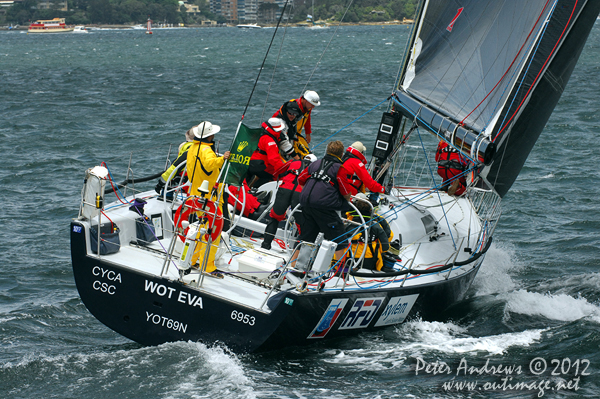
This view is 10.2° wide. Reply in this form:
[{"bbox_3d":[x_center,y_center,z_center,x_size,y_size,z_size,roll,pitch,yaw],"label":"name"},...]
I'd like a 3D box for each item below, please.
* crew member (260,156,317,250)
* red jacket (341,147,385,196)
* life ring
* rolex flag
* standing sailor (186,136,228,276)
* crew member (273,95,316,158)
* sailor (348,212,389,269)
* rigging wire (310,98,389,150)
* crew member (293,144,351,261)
[{"bbox_3d":[-0.132,0.025,42.200,0.580,1.250,0.750,2,4,37],"label":"crew member"},{"bbox_3d":[0.788,-0.378,43.800,0.600,0.660,0.500,-2,4,-27],"label":"red jacket"},{"bbox_3d":[-1.159,0.234,38.400,0.560,0.540,0.120,11,4,16],"label":"life ring"},{"bbox_3d":[-0.661,-0.523,38.700,0.420,0.720,0.130,18,3,32],"label":"rolex flag"},{"bbox_3d":[-1.083,0.012,39.400,0.580,1.760,0.480,1,3,25],"label":"standing sailor"},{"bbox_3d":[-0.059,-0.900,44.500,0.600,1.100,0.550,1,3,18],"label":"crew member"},{"bbox_3d":[0.845,0.444,41.500,0.580,0.880,0.620,1,3,18],"label":"sailor"},{"bbox_3d":[0.705,-1.045,45.650,0.030,0.030,3.573,1,13,18],"label":"rigging wire"},{"bbox_3d":[0.275,0.117,39.400,0.660,1.620,0.580,1,3,18],"label":"crew member"}]

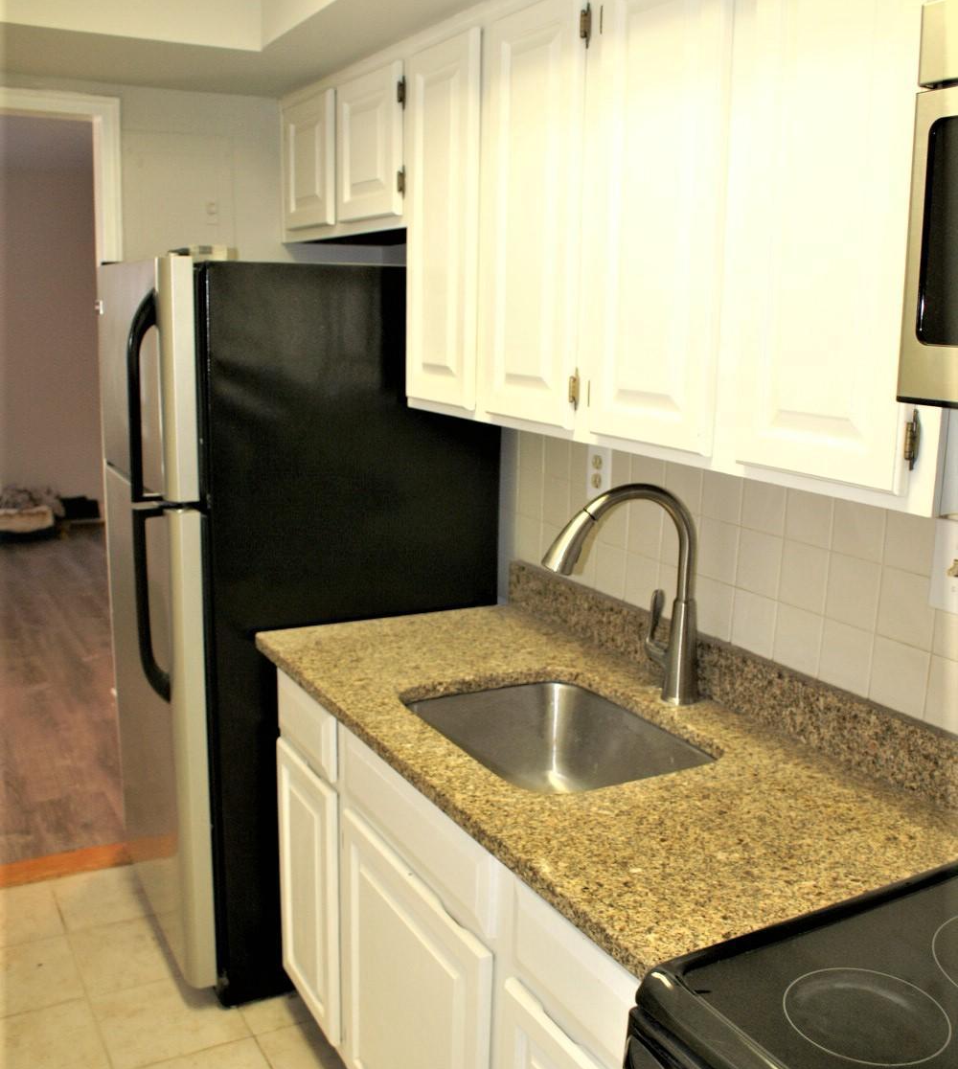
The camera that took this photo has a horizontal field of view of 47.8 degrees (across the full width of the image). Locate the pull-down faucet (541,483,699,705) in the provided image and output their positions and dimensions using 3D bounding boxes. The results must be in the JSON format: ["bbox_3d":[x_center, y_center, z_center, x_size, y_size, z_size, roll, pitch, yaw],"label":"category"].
[{"bbox_3d":[0.257,0.110,1.990,0.307,0.414,0.107,-3,12,-19],"label":"pull-down faucet"}]

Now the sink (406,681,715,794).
[{"bbox_3d":[0.128,0.448,1.945,0.410,0.212,0.535,-5,13,-29],"label":"sink"}]

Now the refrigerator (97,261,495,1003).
[{"bbox_3d":[-0.500,0.178,2.826,0.845,1.718,0.740,-5,13,-29],"label":"refrigerator"}]

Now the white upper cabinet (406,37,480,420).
[{"bbox_3d":[0.064,-0.632,2.246,0.325,0.742,0.325,-5,13,-29],"label":"white upper cabinet"}]

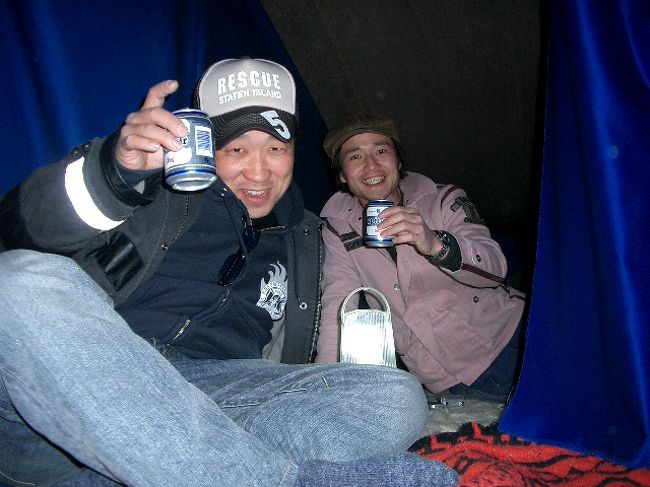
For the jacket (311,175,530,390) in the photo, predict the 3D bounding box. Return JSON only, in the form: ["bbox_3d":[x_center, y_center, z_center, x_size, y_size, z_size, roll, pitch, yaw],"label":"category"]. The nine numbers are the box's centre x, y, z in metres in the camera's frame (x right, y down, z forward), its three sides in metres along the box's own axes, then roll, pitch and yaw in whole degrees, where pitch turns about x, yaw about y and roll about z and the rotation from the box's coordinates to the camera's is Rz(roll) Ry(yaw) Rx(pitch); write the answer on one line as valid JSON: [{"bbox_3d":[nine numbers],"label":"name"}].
[{"bbox_3d":[0.235,0.100,1.670,0.550,0.570,0.450,1,5,13],"label":"jacket"}]

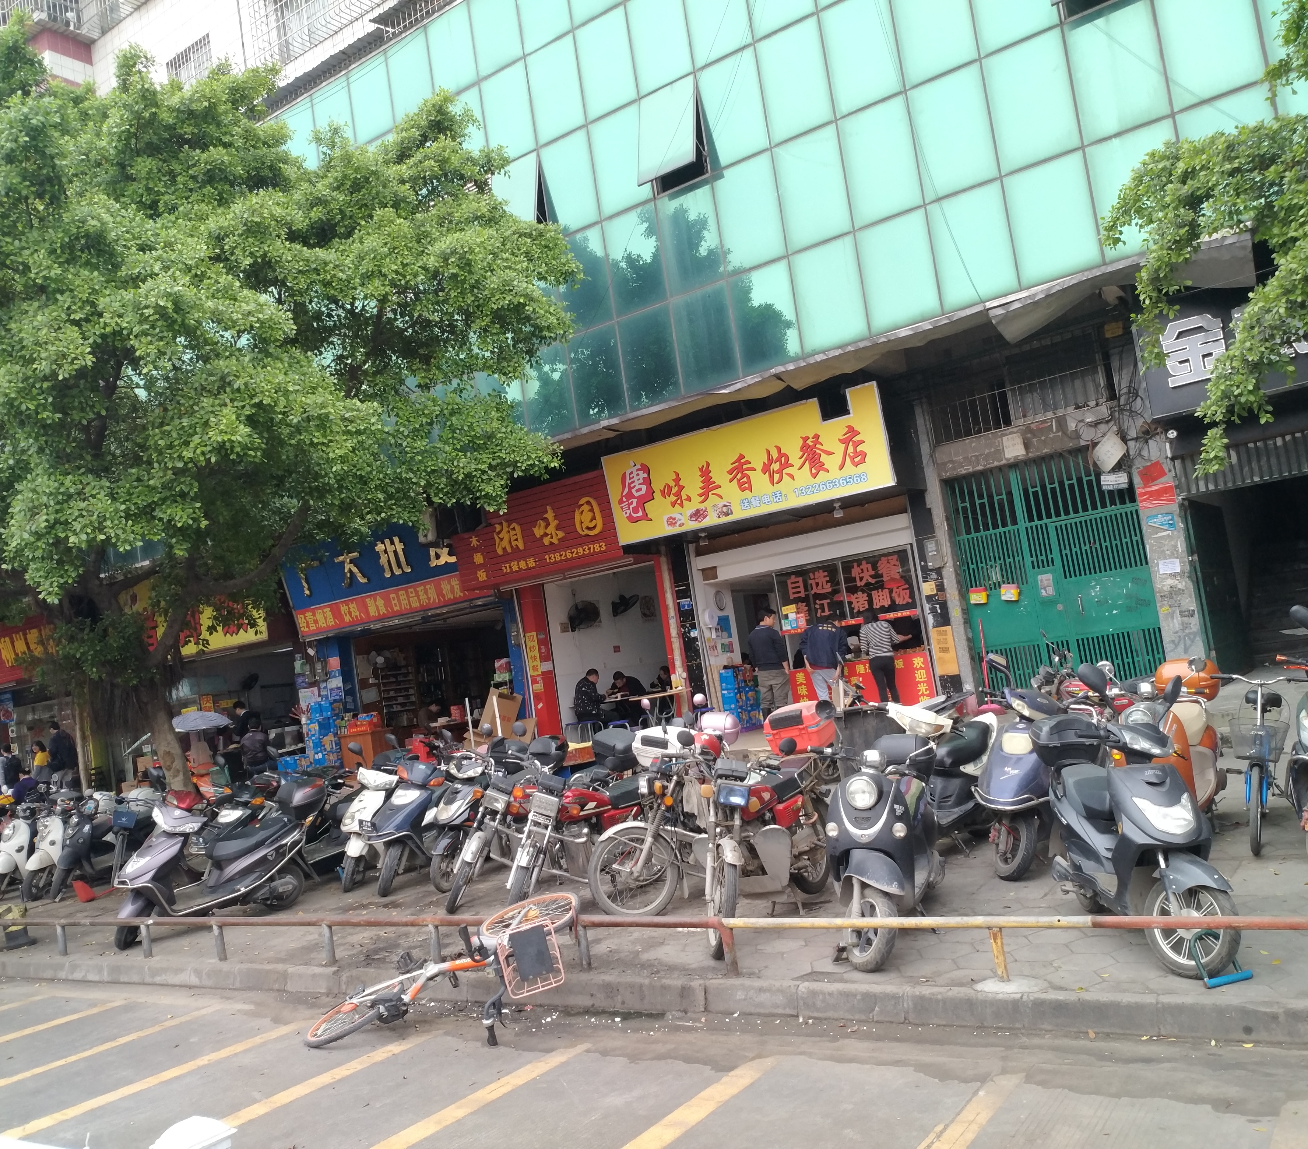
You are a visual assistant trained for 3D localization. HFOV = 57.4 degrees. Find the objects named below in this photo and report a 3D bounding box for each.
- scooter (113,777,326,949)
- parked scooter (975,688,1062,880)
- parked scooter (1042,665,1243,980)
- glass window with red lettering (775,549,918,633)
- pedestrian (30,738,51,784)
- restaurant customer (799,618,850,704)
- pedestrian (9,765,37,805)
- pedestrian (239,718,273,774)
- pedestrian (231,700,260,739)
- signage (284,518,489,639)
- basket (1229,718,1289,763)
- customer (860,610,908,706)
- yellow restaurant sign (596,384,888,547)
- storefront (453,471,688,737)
[{"bbox_3d":[-3.623,2.327,9.902,1.800,1.160,0.680,-6,-5,-33],"label":"scooter"},{"bbox_3d":[2.484,1.175,7.471,0.700,1.140,1.750,-12,-6,32],"label":"parked scooter"},{"bbox_3d":[2.137,1.071,5.562,0.700,1.240,1.850,-9,-5,1],"label":"parked scooter"},{"bbox_3d":[2.683,0.241,16.920,2.150,0.910,0.060,-12,-6,35],"label":"glass window with red lettering"},{"bbox_3d":[-11.816,4.032,23.200,0.360,1.580,0.460,-9,-5,7],"label":"pedestrian"},{"bbox_3d":[2.502,1.340,17.040,0.620,1.520,0.550,-11,-5,27],"label":"restaurant customer"},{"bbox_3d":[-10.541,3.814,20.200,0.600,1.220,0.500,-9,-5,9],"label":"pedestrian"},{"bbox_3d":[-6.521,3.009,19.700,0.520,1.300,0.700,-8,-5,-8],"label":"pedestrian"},{"bbox_3d":[-7.010,3.052,20.800,0.420,1.660,0.500,-7,-5,-16],"label":"pedestrian"},{"bbox_3d":[-5.015,0.002,22.355,5.388,1.724,0.250,-12,-6,35],"label":"signage"},{"bbox_3d":[3.352,0.922,6.620,0.320,0.200,0.240,0,-6,28],"label":"basket"},{"bbox_3d":[3.264,1.233,16.640,0.550,1.500,0.500,-11,-5,28],"label":"customer"},{"bbox_3d":[1.220,-1.480,16.893,4.560,1.370,0.160,-12,-6,35],"label":"yellow restaurant sign"},{"bbox_3d":[-1.346,0.669,20.113,4.382,4.339,1.000,-12,-6,35],"label":"storefront"}]

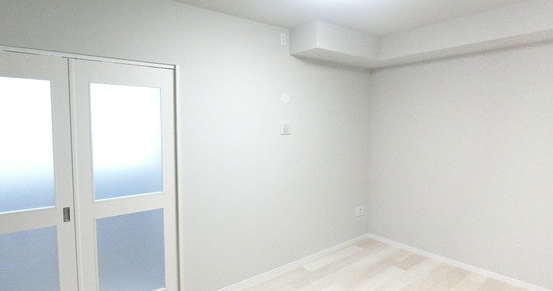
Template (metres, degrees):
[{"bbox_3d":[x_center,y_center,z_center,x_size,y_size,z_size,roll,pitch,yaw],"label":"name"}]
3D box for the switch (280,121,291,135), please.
[{"bbox_3d":[0.092,-0.172,2.990,0.120,0.124,0.016,-3,5,-37],"label":"switch"}]

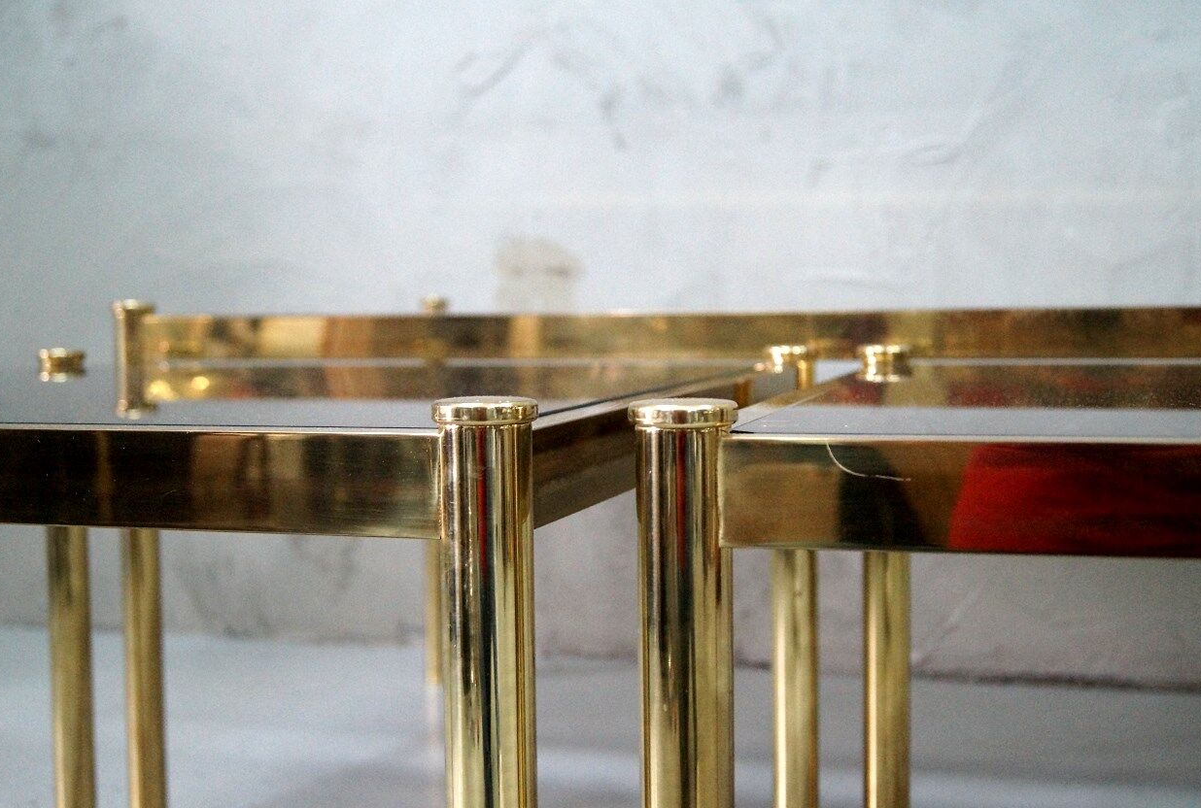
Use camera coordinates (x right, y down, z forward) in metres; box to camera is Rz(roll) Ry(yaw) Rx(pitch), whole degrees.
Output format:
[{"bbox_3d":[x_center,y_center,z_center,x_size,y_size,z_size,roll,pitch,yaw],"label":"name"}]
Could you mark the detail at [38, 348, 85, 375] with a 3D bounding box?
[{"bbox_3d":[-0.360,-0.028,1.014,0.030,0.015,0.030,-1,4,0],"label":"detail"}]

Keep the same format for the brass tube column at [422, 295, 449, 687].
[{"bbox_3d":[-0.181,0.099,1.691,0.030,0.434,0.030,-1,4,0],"label":"brass tube column"}]

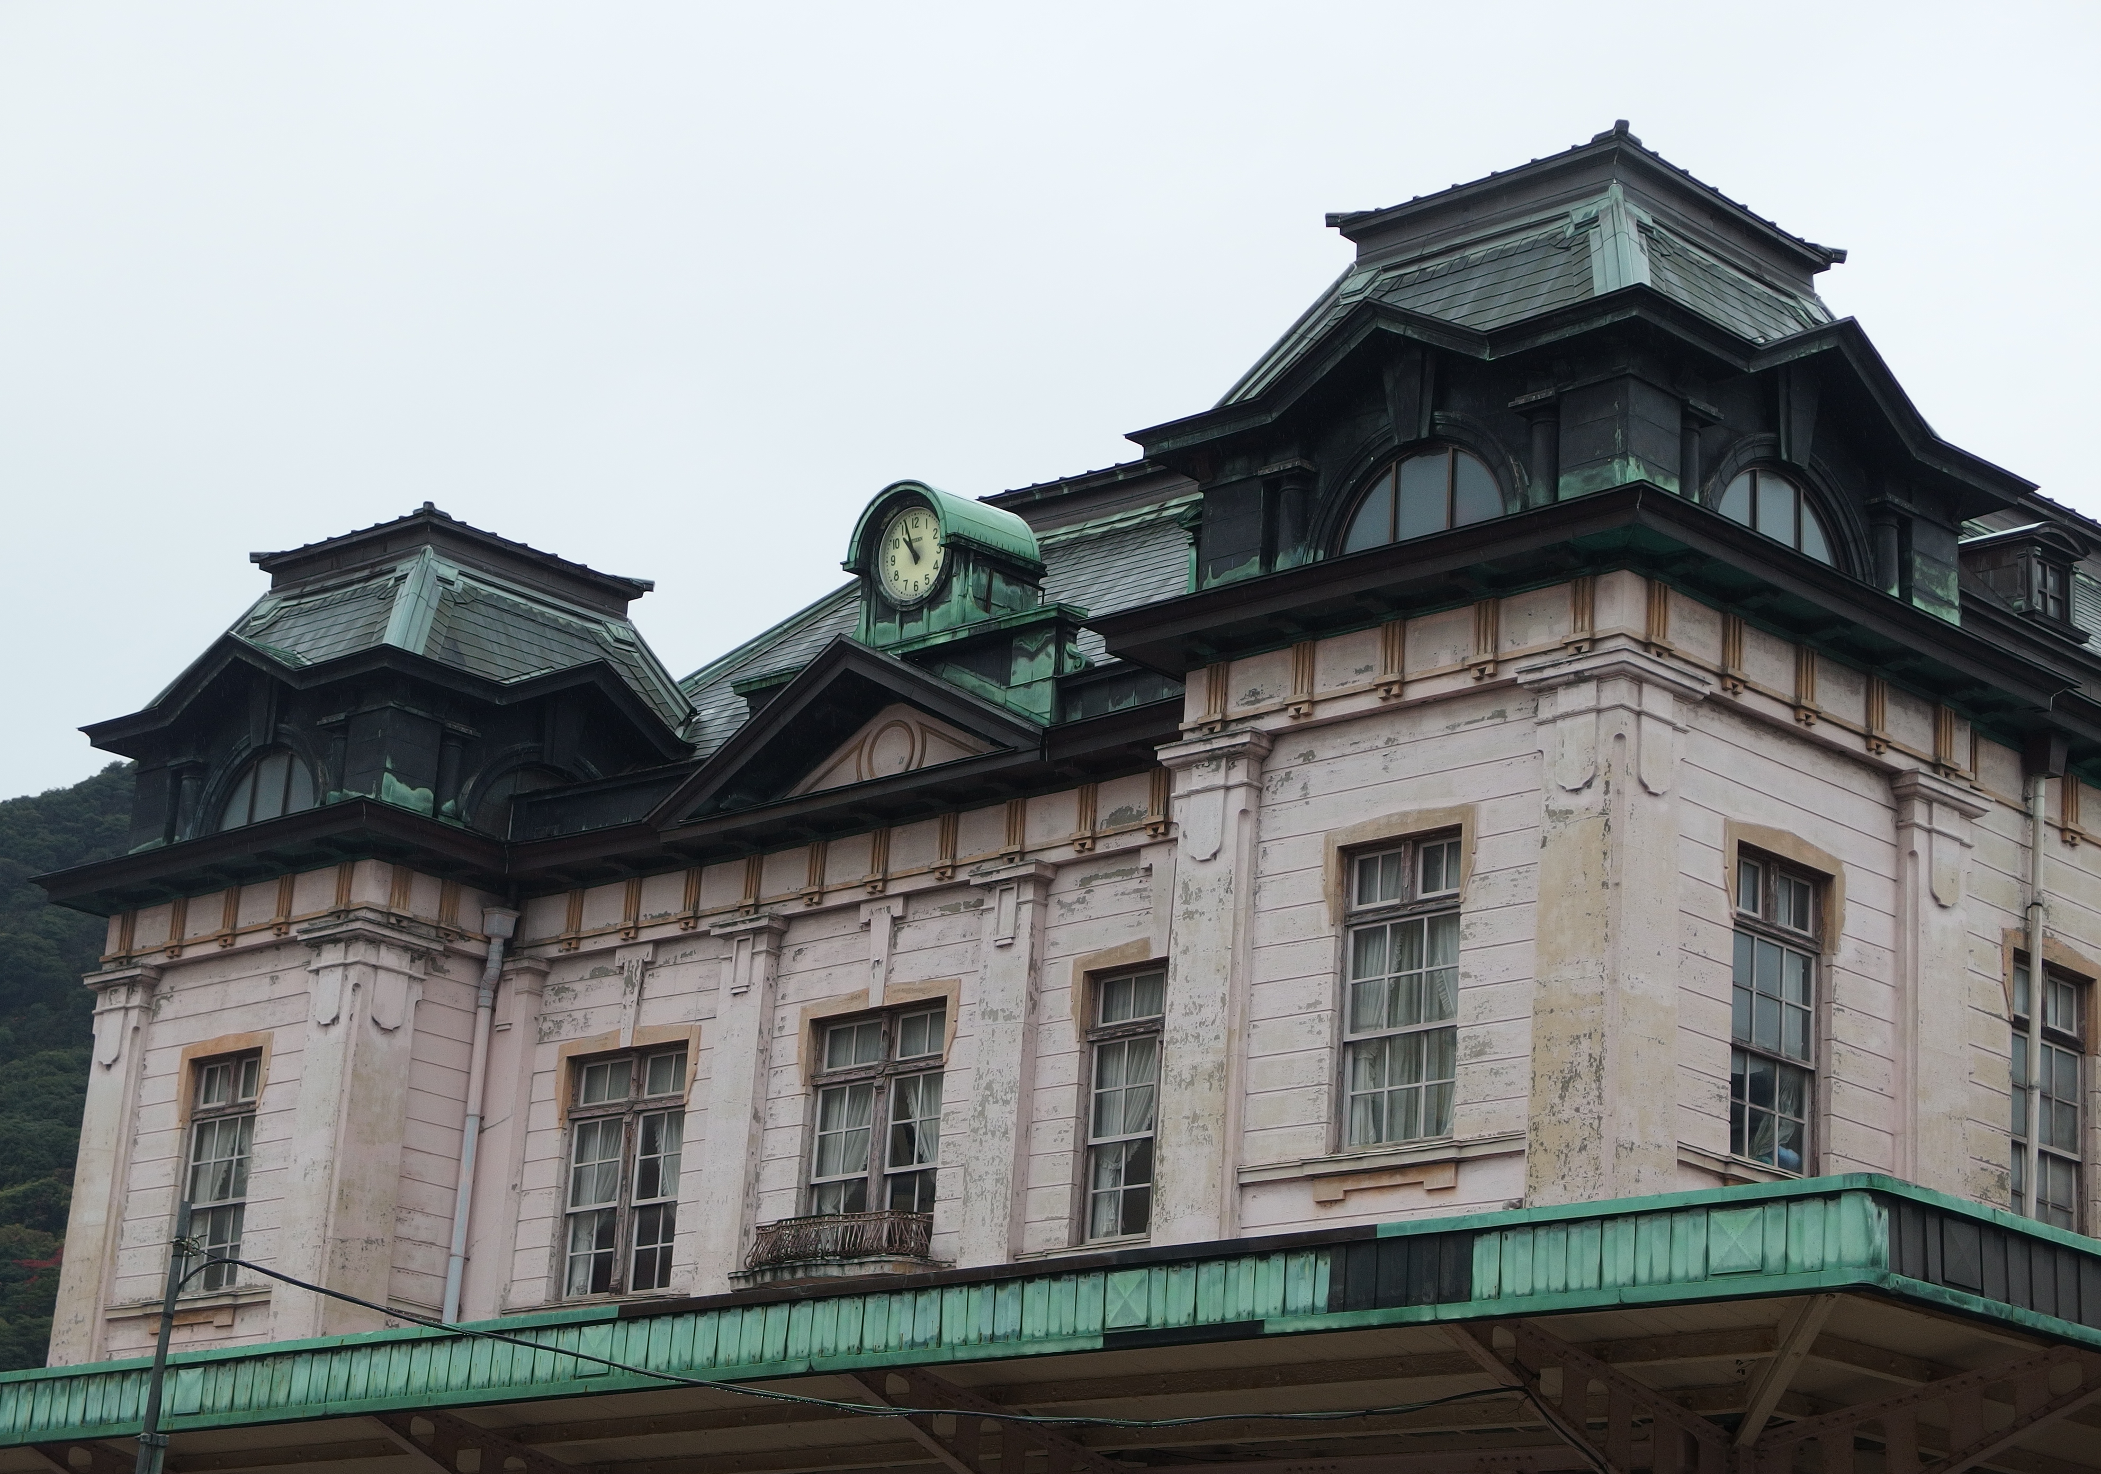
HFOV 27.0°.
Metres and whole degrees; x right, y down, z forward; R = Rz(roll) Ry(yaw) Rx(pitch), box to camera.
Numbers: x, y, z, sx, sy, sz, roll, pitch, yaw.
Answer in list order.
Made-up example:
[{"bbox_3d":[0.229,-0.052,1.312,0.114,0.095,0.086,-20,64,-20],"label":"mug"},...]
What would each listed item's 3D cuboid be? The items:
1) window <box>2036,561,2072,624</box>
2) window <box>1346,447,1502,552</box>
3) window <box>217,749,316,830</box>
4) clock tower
[{"bbox_3d":[8.226,-1.190,35.812,0.104,0.458,0.499,-13,-23,43],"label":"window"},{"bbox_3d":[2.834,-1.812,33.064,1.612,0.811,0.135,-13,-23,43],"label":"window"},{"bbox_3d":[-7.688,0.522,43.145,1.591,0.811,0.135,-13,-23,43],"label":"window"},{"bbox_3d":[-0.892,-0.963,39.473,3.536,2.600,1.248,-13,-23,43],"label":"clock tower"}]

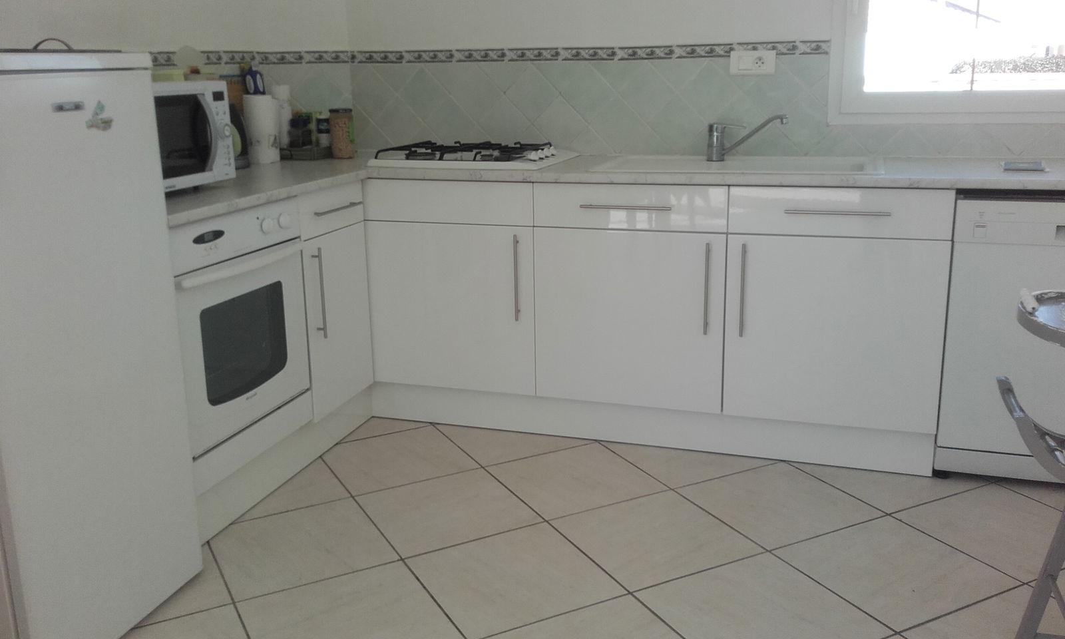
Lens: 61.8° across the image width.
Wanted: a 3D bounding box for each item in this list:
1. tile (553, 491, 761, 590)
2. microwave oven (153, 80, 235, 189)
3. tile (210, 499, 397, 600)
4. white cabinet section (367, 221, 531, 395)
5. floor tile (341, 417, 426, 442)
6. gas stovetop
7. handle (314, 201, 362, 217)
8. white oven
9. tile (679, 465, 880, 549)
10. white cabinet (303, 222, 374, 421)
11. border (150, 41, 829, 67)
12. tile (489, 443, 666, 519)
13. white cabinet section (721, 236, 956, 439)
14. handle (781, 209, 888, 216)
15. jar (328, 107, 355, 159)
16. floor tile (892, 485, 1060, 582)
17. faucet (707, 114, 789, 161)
[{"bbox_3d":[0.317,0.569,2.322,0.402,0.010,0.402,-9,17,-26],"label":"tile"},{"bbox_3d":[-1.139,-0.504,2.473,0.360,0.285,0.480,4,15,17],"label":"microwave oven"},{"bbox_3d":[-0.610,0.595,2.341,0.415,0.010,0.415,-8,16,-26],"label":"tile"},{"bbox_3d":[-0.195,-0.095,3.176,0.594,0.561,0.500,4,15,18],"label":"white cabinet section"},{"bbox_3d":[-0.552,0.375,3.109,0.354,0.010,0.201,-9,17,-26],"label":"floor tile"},{"bbox_3d":[-0.174,-0.561,3.020,0.592,0.053,0.510,4,16,17],"label":"gas stovetop"},{"bbox_3d":[-0.597,-0.339,2.727,0.033,0.012,0.275,4,16,17],"label":"handle"},{"bbox_3d":[-1.035,0.030,2.477,0.570,0.690,0.600,4,15,17],"label":"white oven"},{"bbox_3d":[0.694,0.523,2.526,0.415,0.010,0.415,-8,16,-26],"label":"tile"},{"bbox_3d":[-0.884,-0.022,2.947,0.560,0.565,0.390,4,15,17],"label":"white cabinet"},{"bbox_3d":[-0.121,-0.872,2.913,2.070,0.050,0.770,4,15,17],"label":"border"},{"bbox_3d":[0.129,0.486,2.707,0.415,0.010,0.415,-8,16,-26],"label":"tile"},{"bbox_3d":[0.941,-0.022,2.811,0.602,0.561,0.500,4,15,18],"label":"white cabinet section"},{"bbox_3d":[0.840,-0.295,2.458,0.276,0.012,0.033,4,16,17],"label":"handle"},{"bbox_3d":[-0.687,-0.671,3.219,0.085,0.180,0.085,-4,15,-11],"label":"jar"},{"bbox_3d":[1.244,0.550,2.326,0.402,0.010,0.402,-9,17,-26],"label":"floor tile"},{"bbox_3d":[0.717,-0.607,2.971,0.262,0.151,0.055,4,15,17],"label":"faucet"}]

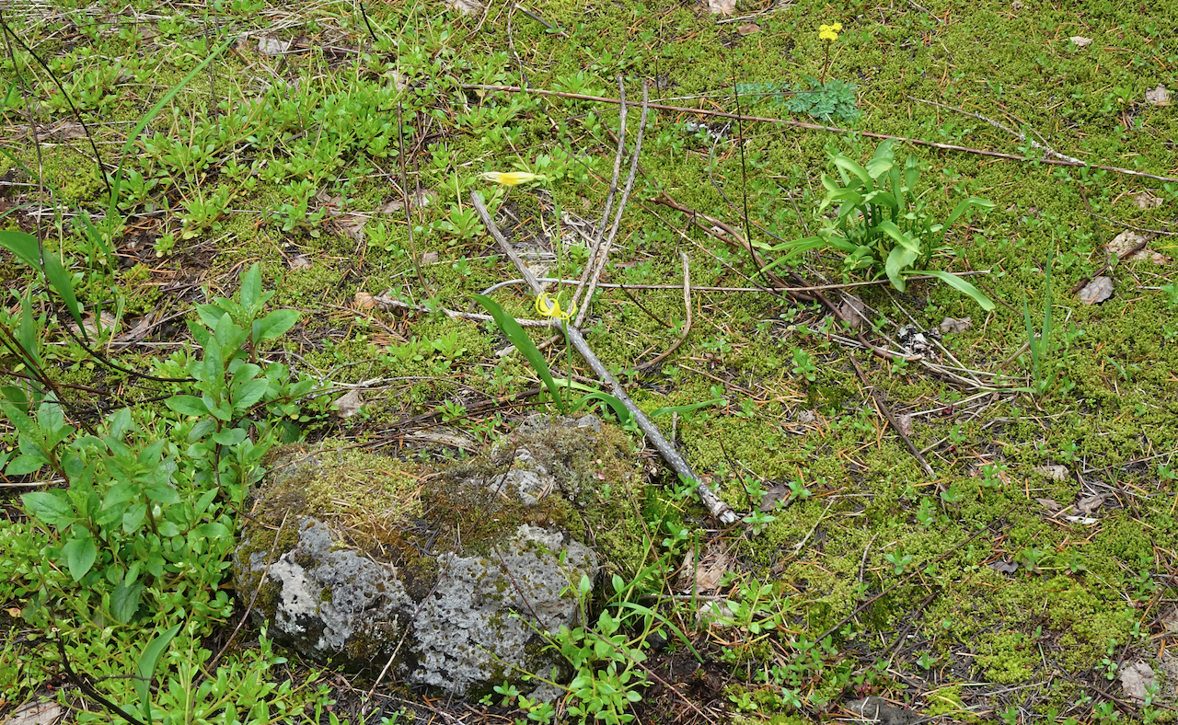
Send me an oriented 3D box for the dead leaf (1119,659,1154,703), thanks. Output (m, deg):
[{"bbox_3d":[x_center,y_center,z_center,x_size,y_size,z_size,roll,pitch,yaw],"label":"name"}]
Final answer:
[{"bbox_3d":[0.437,0.255,2.116,0.027,0.010,0.039,0,38,0],"label":"dead leaf"}]

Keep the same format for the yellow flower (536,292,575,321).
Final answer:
[{"bbox_3d":[-0.035,-0.059,2.750,0.040,0.028,0.037,17,36,25],"label":"yellow flower"}]

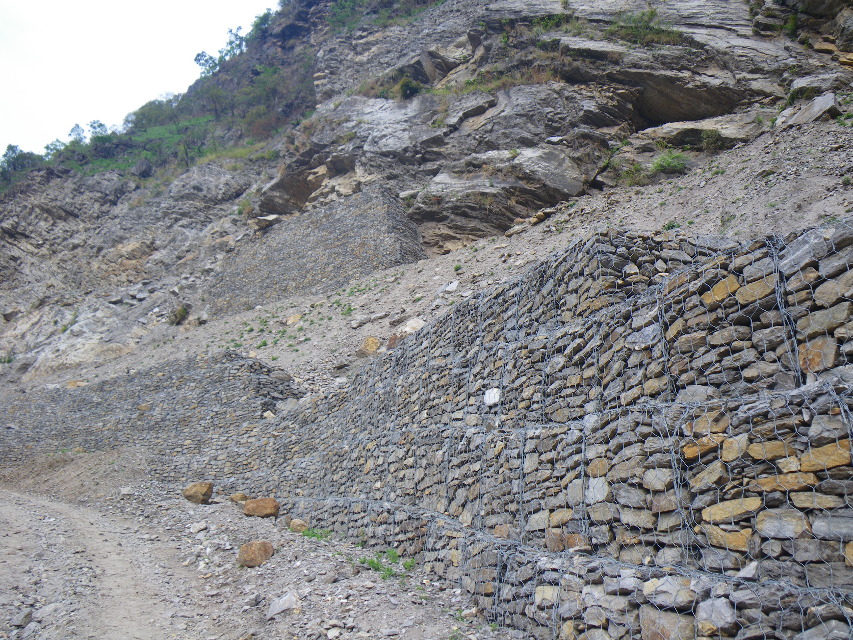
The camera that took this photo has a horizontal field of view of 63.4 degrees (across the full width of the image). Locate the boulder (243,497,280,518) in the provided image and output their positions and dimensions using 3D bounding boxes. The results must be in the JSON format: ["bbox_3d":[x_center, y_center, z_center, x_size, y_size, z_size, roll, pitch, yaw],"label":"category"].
[{"bbox_3d":[-3.108,3.532,13.000,0.650,0.370,0.470,3,-12,-13],"label":"boulder"}]

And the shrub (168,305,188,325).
[{"bbox_3d":[-11.140,-0.247,31.000,0.900,0.850,0.800,4,-12,-20],"label":"shrub"}]

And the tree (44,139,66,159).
[{"bbox_3d":[-64.512,-29.735,120.000,3.826,3.834,3.443,7,-15,-29],"label":"tree"}]

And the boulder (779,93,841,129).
[{"bbox_3d":[8.303,-4.554,15.000,1.391,0.782,0.974,-8,-15,30],"label":"boulder"}]

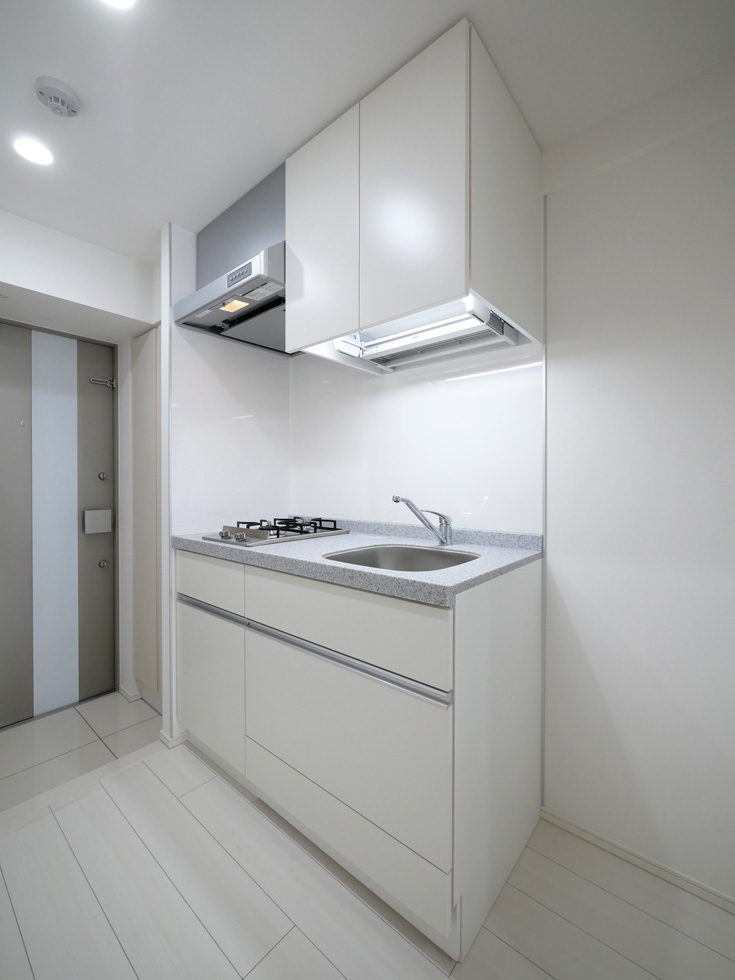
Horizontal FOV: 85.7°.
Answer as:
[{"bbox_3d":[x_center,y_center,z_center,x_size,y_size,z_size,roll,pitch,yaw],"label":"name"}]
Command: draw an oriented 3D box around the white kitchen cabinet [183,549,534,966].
[{"bbox_3d":[-0.126,0.640,1.468,1.298,0.813,0.577,0,0,41],"label":"white kitchen cabinet"}]

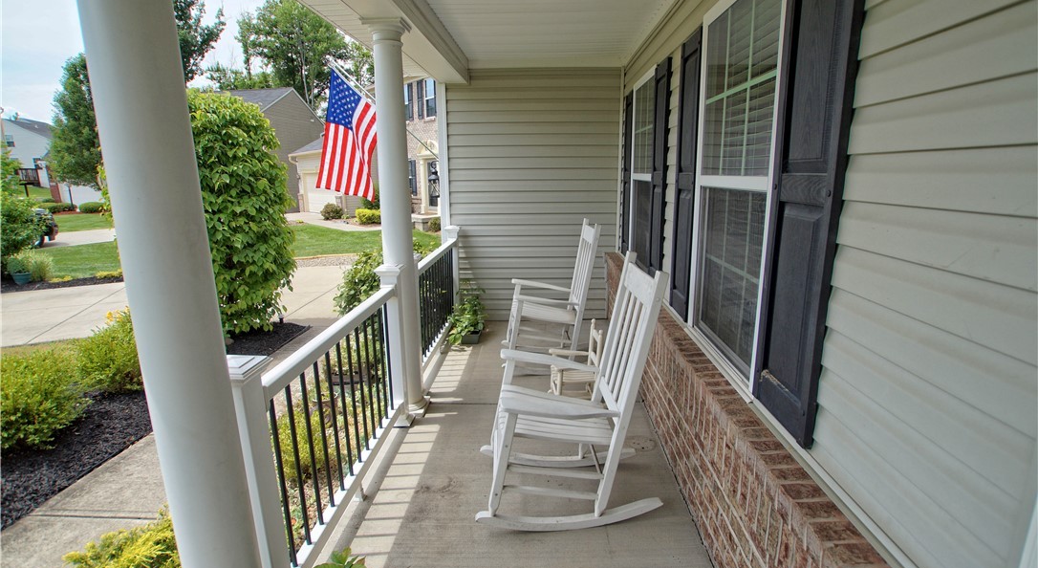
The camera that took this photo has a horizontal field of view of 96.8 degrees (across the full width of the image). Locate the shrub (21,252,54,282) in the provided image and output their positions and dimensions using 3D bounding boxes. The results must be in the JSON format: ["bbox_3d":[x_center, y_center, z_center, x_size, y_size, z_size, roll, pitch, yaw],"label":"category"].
[{"bbox_3d":[-9.587,-0.343,9.200,0.580,0.620,0.580,-1,13,3],"label":"shrub"}]

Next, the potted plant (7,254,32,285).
[{"bbox_3d":[-10.922,-0.298,10.078,0.380,0.620,0.380,10,18,41],"label":"potted plant"}]

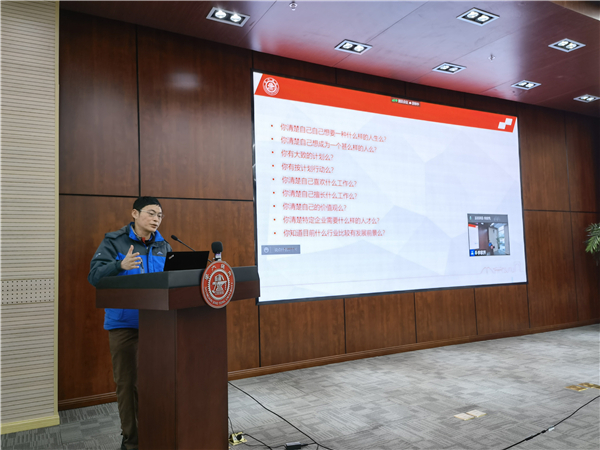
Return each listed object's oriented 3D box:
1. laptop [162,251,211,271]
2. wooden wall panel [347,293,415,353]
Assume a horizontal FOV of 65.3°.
[{"bbox_3d":[-0.741,0.270,2.781,0.250,0.210,0.320,-4,-5,35],"label":"laptop"},{"bbox_3d":[1.019,1.204,5.869,1.114,0.657,0.040,0,-4,-29],"label":"wooden wall panel"}]

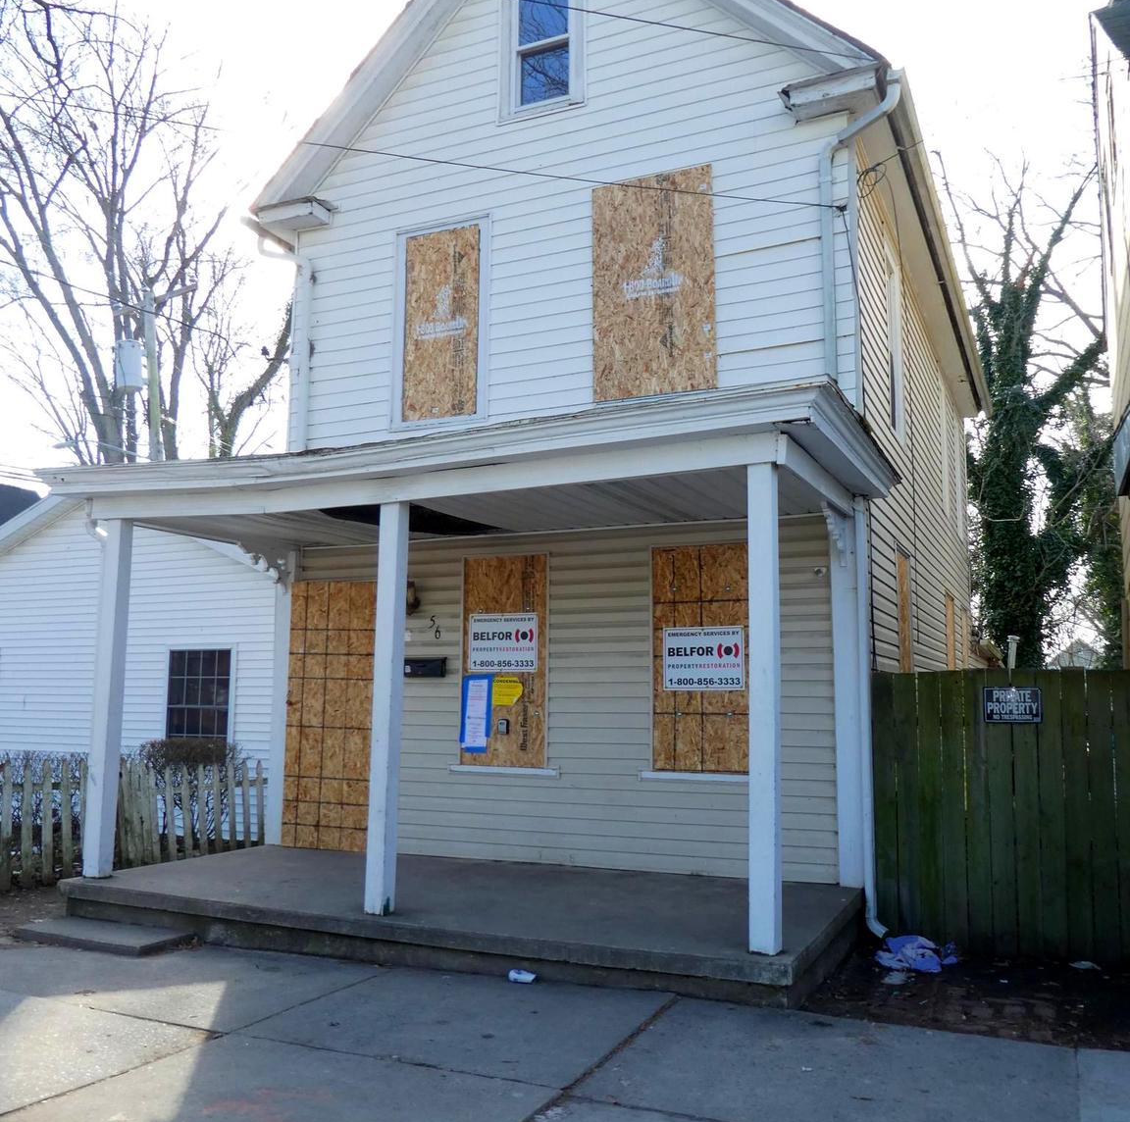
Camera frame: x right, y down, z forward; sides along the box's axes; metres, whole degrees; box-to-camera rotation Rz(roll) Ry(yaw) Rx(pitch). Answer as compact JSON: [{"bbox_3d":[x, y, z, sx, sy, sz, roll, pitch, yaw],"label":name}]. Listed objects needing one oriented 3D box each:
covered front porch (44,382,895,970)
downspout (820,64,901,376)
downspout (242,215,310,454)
[{"bbox_3d":[-0.713,0.761,7.110,5.462,3.025,2.363,-3,-8,24],"label":"covered front porch"},{"bbox_3d":[2.101,-2.282,7.378,0.619,2.188,0.288,-3,-8,24],"label":"downspout"},{"bbox_3d":[-2.623,-2.037,9.529,0.663,2.213,0.275,-3,-8,24],"label":"downspout"}]

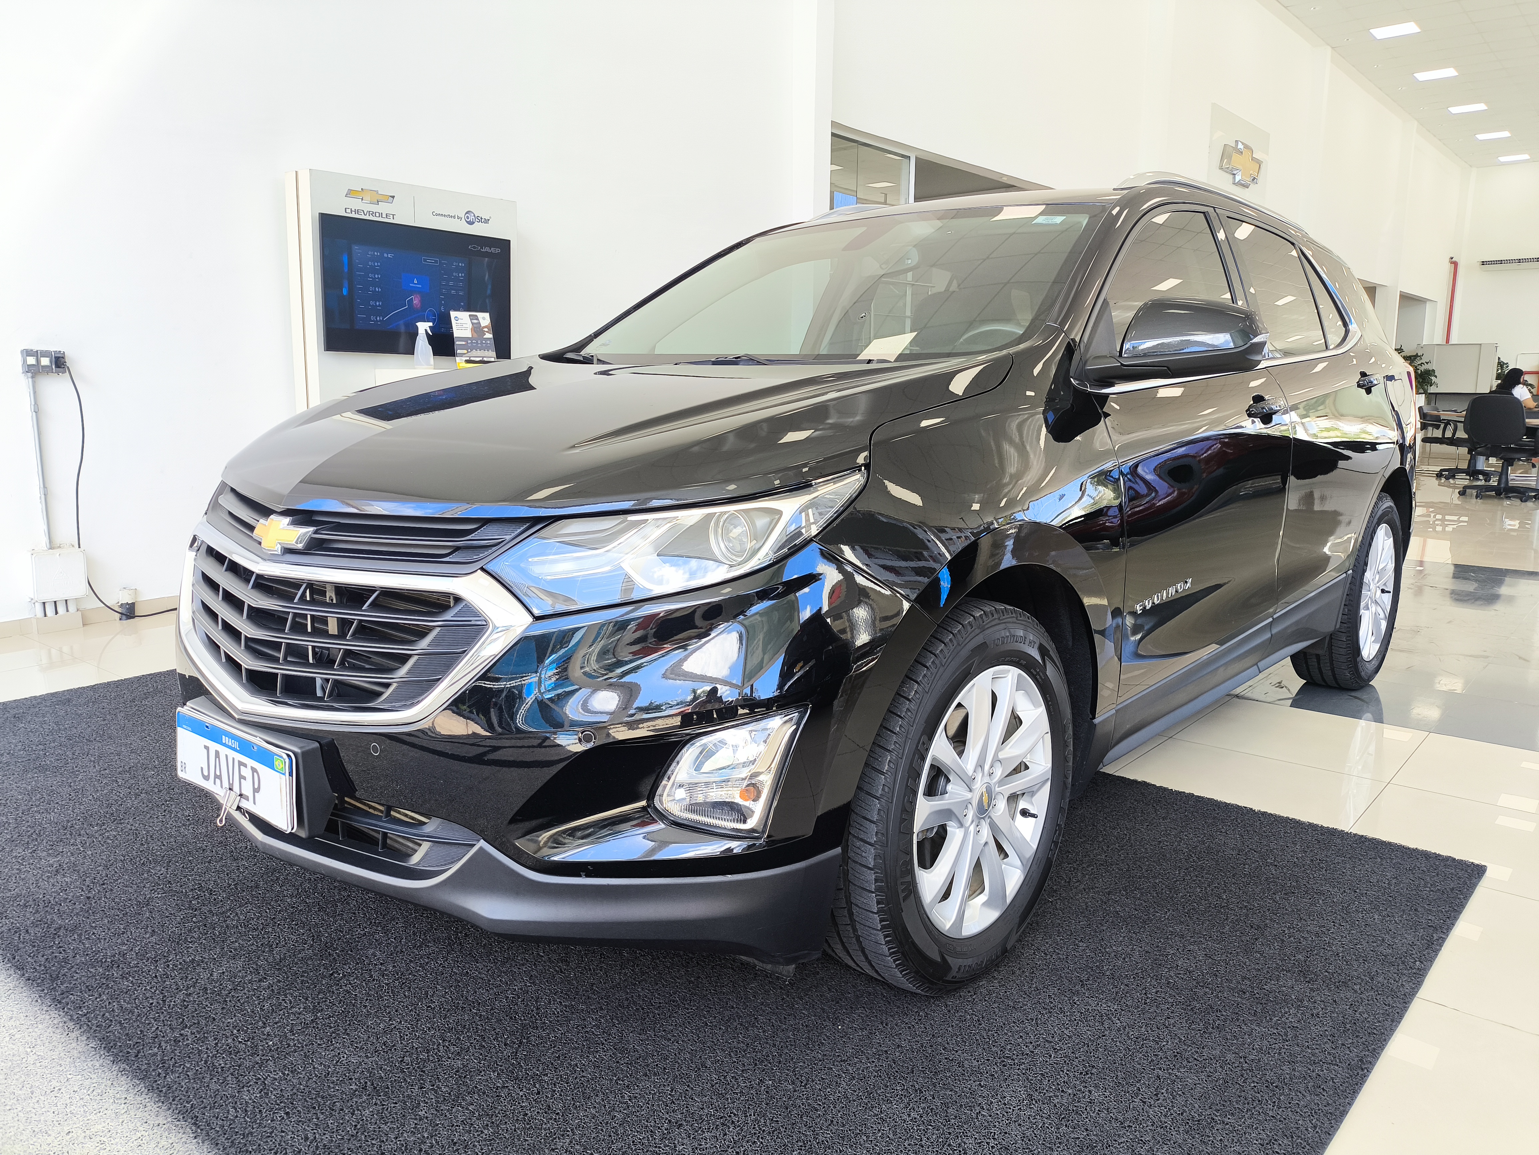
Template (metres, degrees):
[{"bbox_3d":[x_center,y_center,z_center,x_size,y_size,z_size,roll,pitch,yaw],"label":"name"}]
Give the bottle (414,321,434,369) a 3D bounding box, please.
[{"bbox_3d":[-1.734,-1.170,5.577,0.100,0.245,0.085,0,10,0],"label":"bottle"}]

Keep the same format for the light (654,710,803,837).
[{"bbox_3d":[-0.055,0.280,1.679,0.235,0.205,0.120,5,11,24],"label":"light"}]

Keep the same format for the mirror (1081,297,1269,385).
[{"bbox_3d":[0.808,-0.457,2.184,0.260,0.165,0.220,9,13,40],"label":"mirror"}]

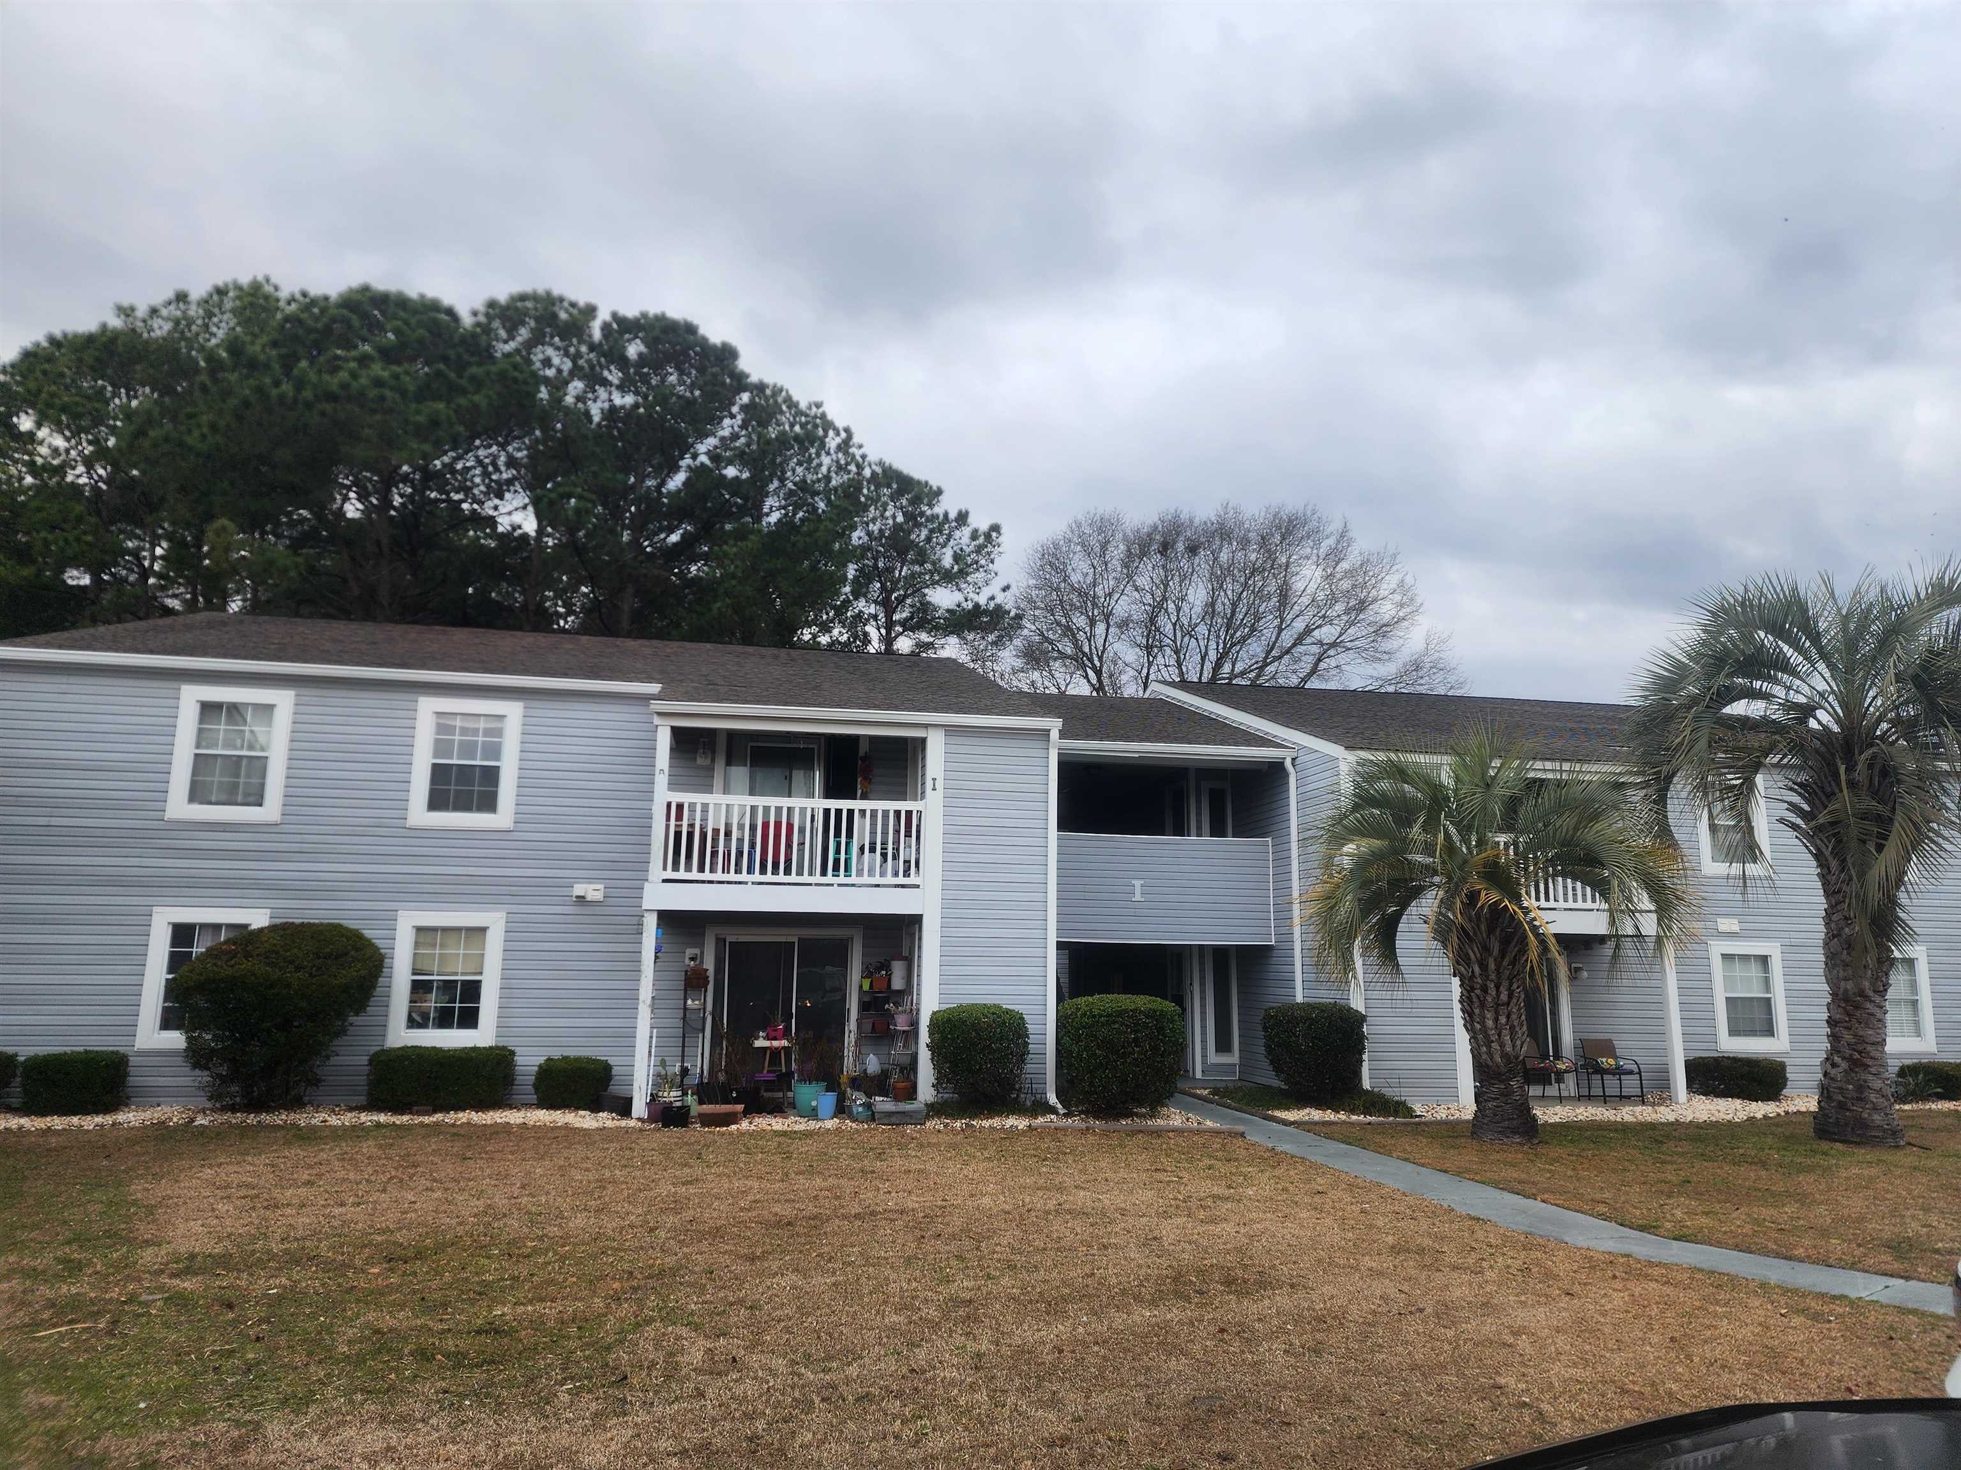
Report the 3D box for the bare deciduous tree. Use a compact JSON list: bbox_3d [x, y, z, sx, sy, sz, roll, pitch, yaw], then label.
[{"bbox_3d":[7.060,0.852,35.808,12.704,15.333,10.500,-1,-11,11],"label":"bare deciduous tree"}]

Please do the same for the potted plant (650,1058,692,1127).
[{"bbox_3d":[-3.494,4.046,14.730,0.440,0.740,0.420,3,-11,-9],"label":"potted plant"}]

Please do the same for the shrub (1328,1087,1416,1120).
[{"bbox_3d":[4.944,4.660,16.463,0.970,0.340,0.750,3,-11,-9],"label":"shrub"}]

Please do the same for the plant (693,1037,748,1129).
[{"bbox_3d":[-2.951,3.951,14.843,0.560,0.962,0.450,3,-11,-9],"label":"plant"}]

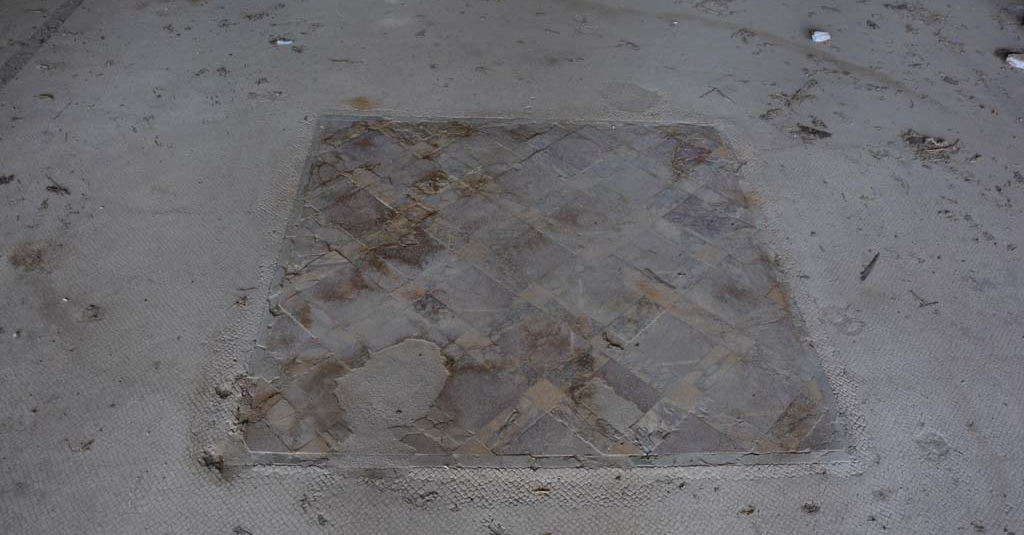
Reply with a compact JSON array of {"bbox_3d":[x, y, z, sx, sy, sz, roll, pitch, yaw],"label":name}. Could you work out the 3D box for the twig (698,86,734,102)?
[{"bbox_3d":[0.815,-0.691,3.037,0.144,0.014,0.104,10,44,6],"label":"twig"}]

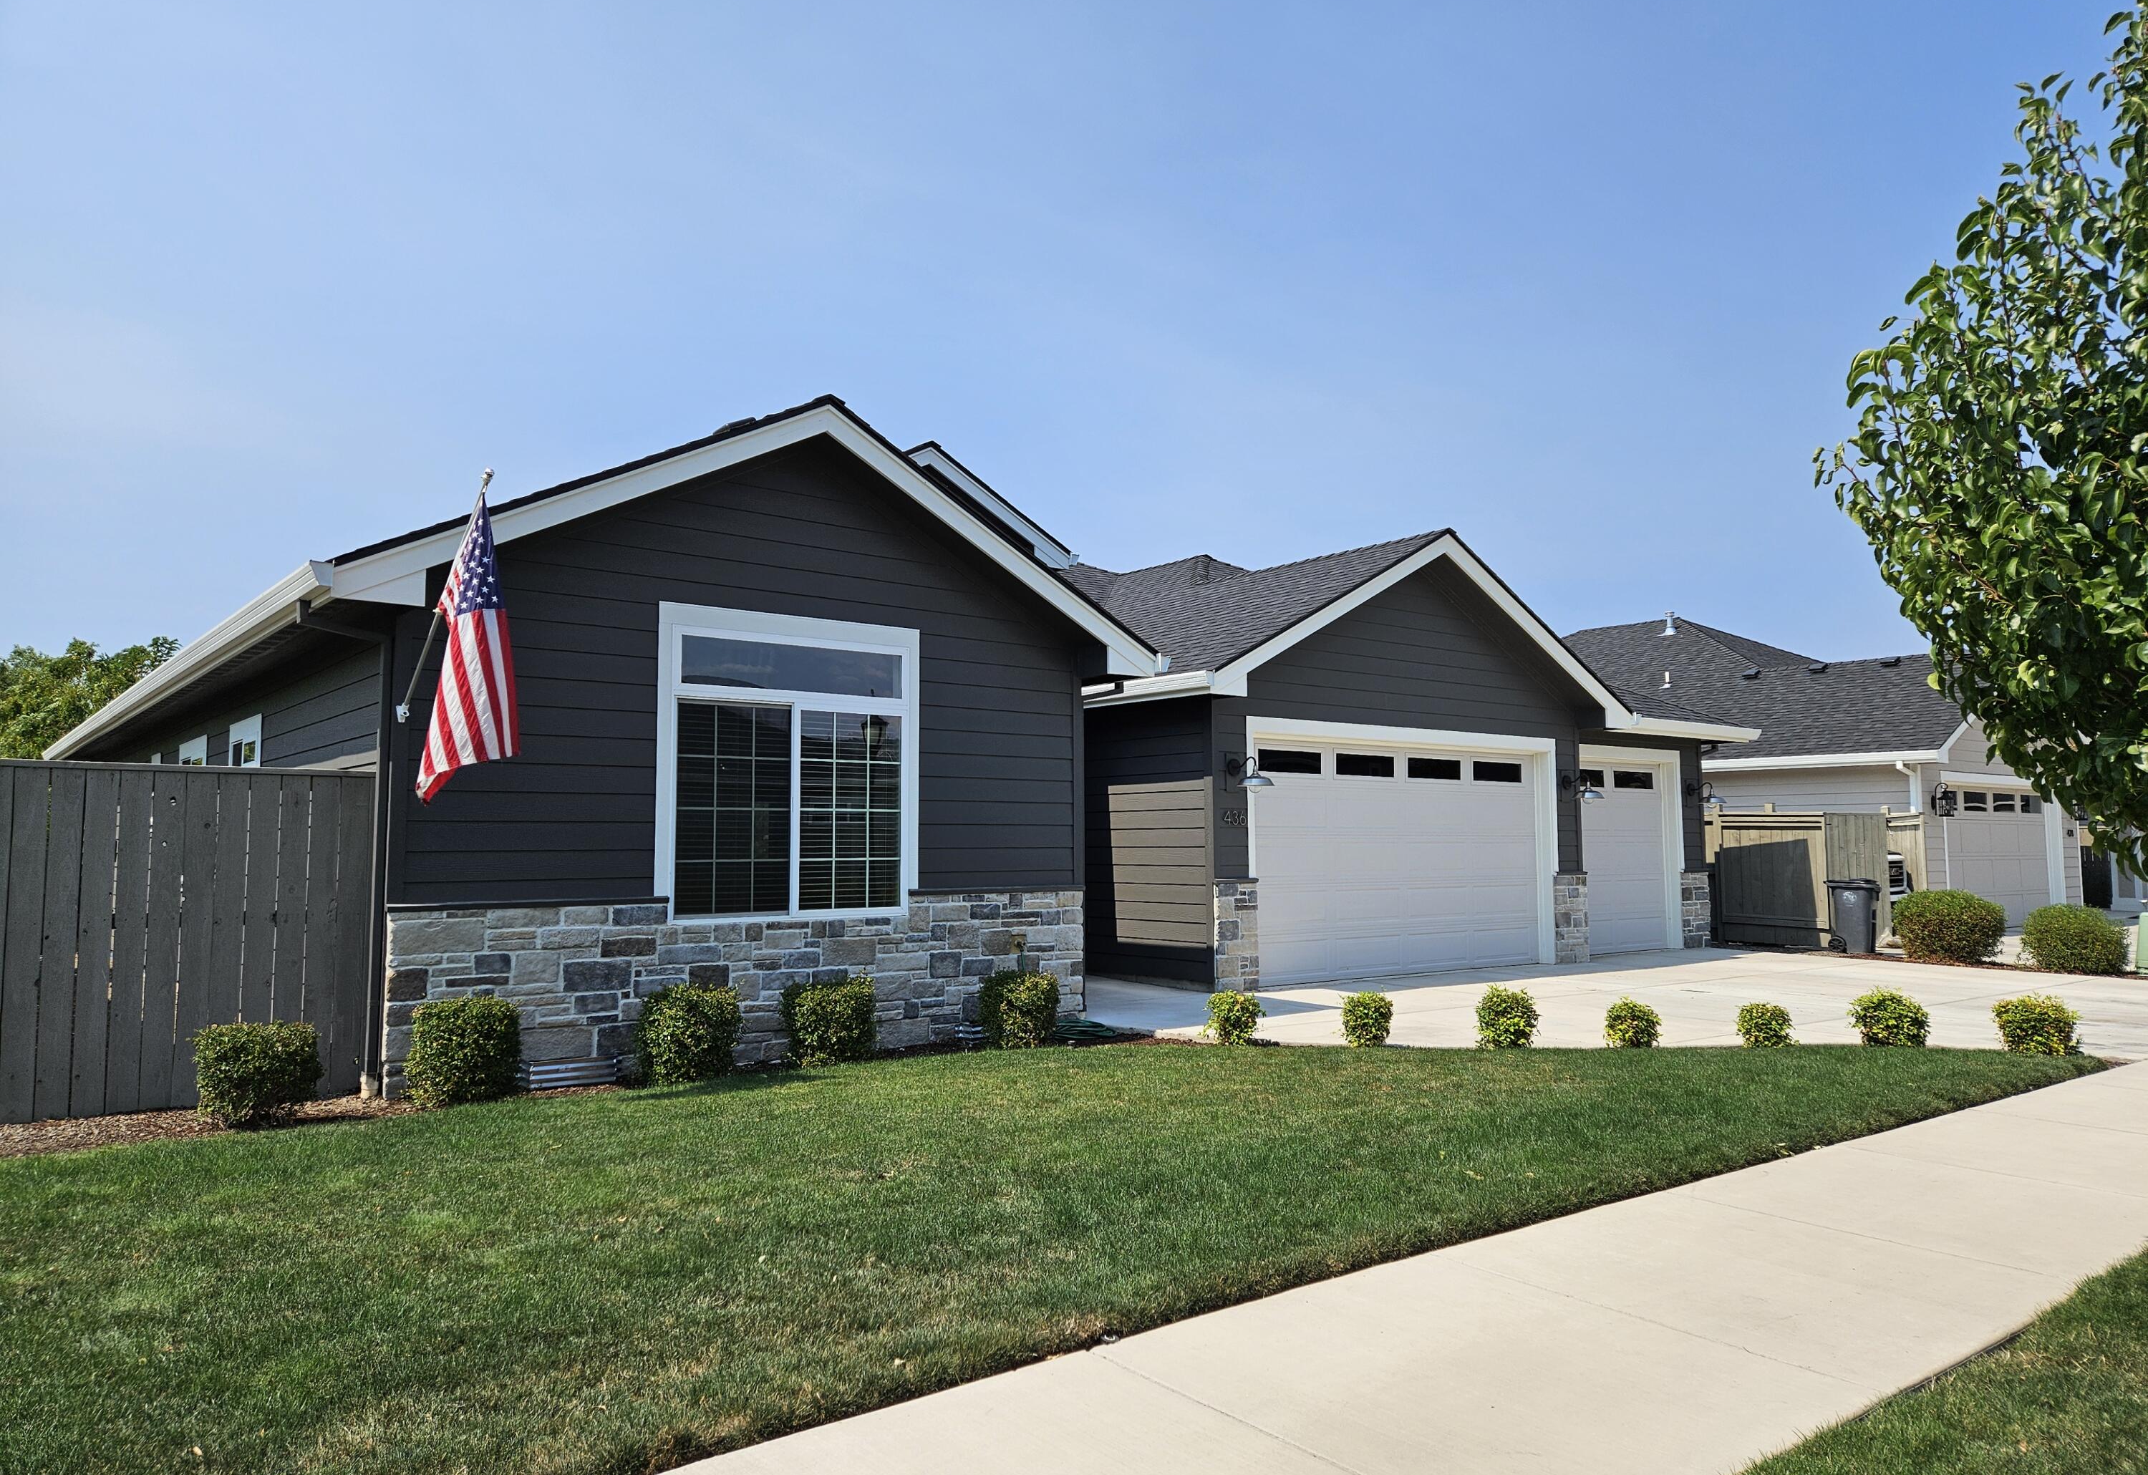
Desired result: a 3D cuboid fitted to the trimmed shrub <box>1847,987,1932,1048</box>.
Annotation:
[{"bbox_3d":[5.747,1.969,10.077,0.540,0.440,0.520,3,-6,-39],"label":"trimmed shrub"}]

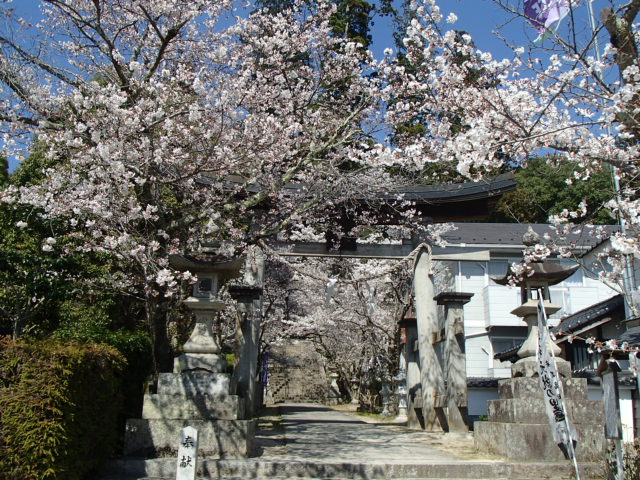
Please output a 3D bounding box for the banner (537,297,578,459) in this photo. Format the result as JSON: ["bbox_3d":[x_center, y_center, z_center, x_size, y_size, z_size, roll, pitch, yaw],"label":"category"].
[{"bbox_3d":[2.731,1.596,7.243,0.360,1.750,0.120,-8,-16,19],"label":"banner"}]

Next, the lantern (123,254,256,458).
[{"bbox_3d":[-1.676,1.446,8.926,1.500,3.020,1.500,1,-15,-2],"label":"lantern"}]

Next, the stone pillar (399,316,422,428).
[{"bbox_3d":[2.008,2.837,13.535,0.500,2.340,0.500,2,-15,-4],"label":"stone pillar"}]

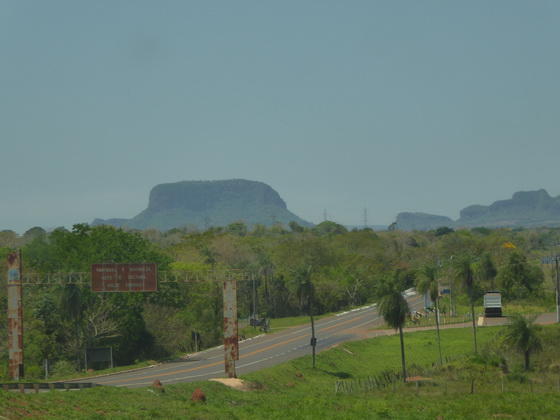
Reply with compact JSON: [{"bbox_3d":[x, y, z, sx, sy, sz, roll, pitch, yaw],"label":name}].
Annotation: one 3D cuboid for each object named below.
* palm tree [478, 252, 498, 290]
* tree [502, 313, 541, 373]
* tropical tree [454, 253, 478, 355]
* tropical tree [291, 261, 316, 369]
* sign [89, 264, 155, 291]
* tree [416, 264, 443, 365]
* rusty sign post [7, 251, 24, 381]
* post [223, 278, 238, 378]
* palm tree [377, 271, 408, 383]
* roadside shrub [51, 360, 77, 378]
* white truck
[{"bbox_3d":[32.783,11.464,470.000,3.050,9.600,3.000,-1,0,-1],"label":"palm tree"},{"bbox_3d":[22.191,12.083,275.000,3.850,5.300,3.700,-1,0,-1],"label":"tree"},{"bbox_3d":[19.256,9.679,309.000,2.500,10.500,2.500,-1,0,-1],"label":"tropical tree"},{"bbox_3d":[2.261,10.152,288.000,2.500,9.800,2.400,-1,0,-1],"label":"tropical tree"},{"bbox_3d":[-13.917,6.044,267.000,5.800,2.500,0.200,-1,0,-1],"label":"sign"},{"bbox_3d":[14.436,10.019,289.000,2.500,9.900,2.400,-1,0,-1],"label":"tree"},{"bbox_3d":[-23.597,9.434,267.000,1.250,11.600,0.600,-1,0,-1],"label":"rusty sign post"},{"bbox_3d":[-4.394,10.616,267.000,1.170,8.800,0.600,-1,0,-1],"label":"post"},{"bbox_3d":[9.698,10.043,258.000,2.700,9.650,2.600,-1,0,-1],"label":"palm tree"},{"bbox_3d":[-19.821,14.603,274.000,2.400,1.650,2.100,-1,0,-1],"label":"roadside shrub"},{"bbox_3d":[31.674,13.960,444.000,2.550,3.750,8.000,-1,0,4],"label":"white truck"}]

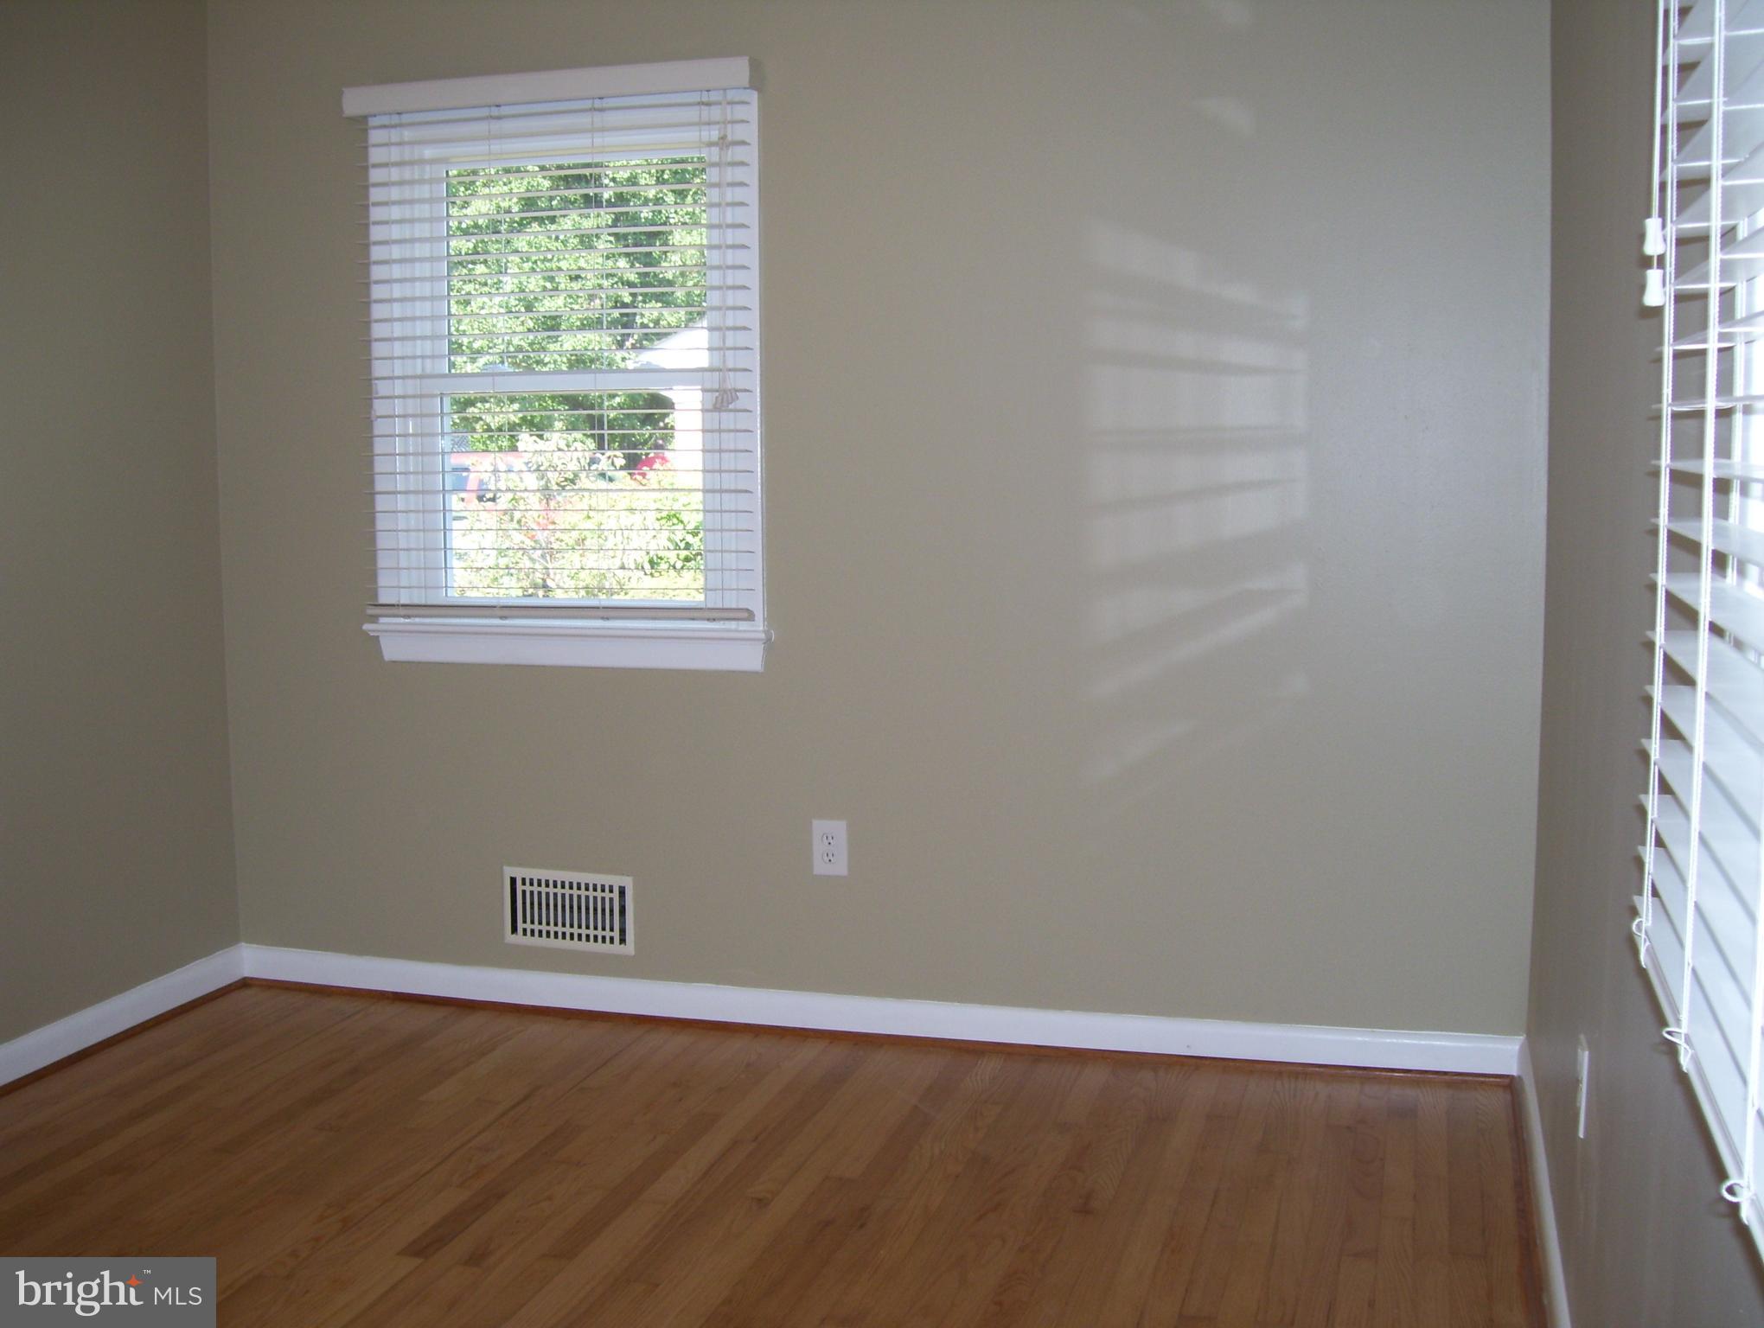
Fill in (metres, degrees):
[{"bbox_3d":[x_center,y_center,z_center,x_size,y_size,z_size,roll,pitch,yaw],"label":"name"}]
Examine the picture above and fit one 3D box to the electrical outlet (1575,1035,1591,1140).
[{"bbox_3d":[0.924,0.557,2.420,0.009,0.125,0.078,1,6,16],"label":"electrical outlet"}]

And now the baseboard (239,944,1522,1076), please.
[{"bbox_3d":[-0.136,0.751,4.044,2.932,0.087,0.017,1,6,16],"label":"baseboard"}]

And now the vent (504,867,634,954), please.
[{"bbox_3d":[-0.718,0.566,4.197,0.327,0.183,0.012,1,6,16],"label":"vent"}]

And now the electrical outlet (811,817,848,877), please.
[{"bbox_3d":[-0.113,0.402,4.003,0.079,0.125,0.009,1,6,16],"label":"electrical outlet"}]

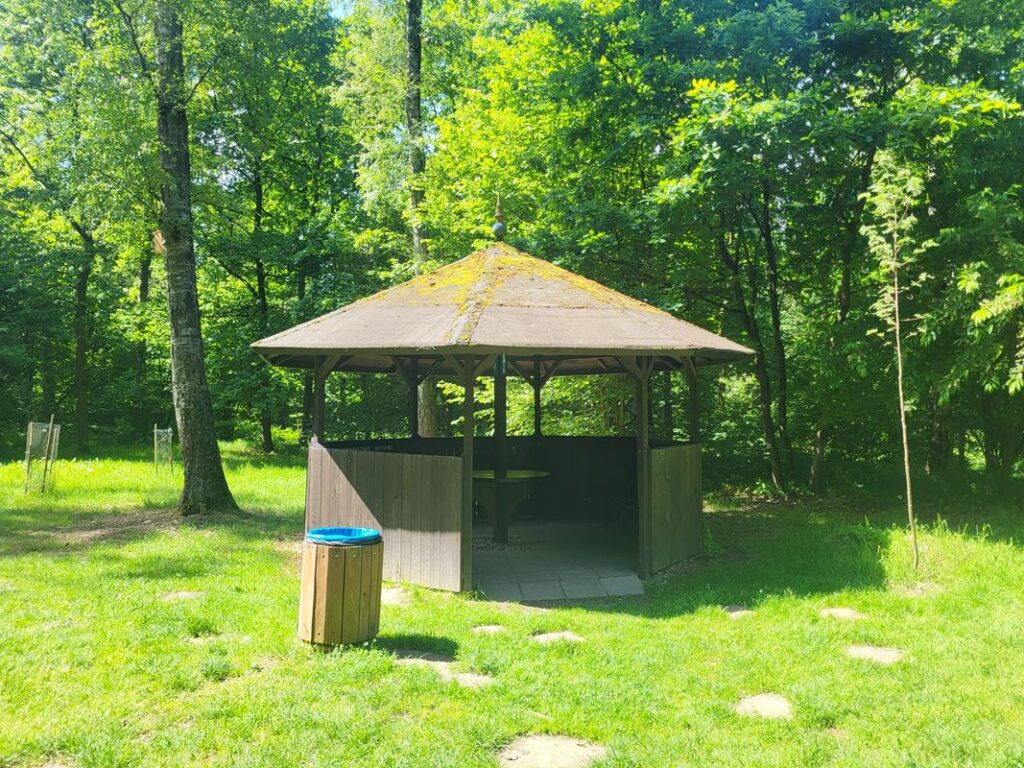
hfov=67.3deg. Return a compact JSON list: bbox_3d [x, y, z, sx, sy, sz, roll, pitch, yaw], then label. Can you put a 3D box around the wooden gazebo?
[{"bbox_3d":[-0.114,0.096,8.673,5.151,3.419,5.151,0,-1,-15],"label":"wooden gazebo"}]

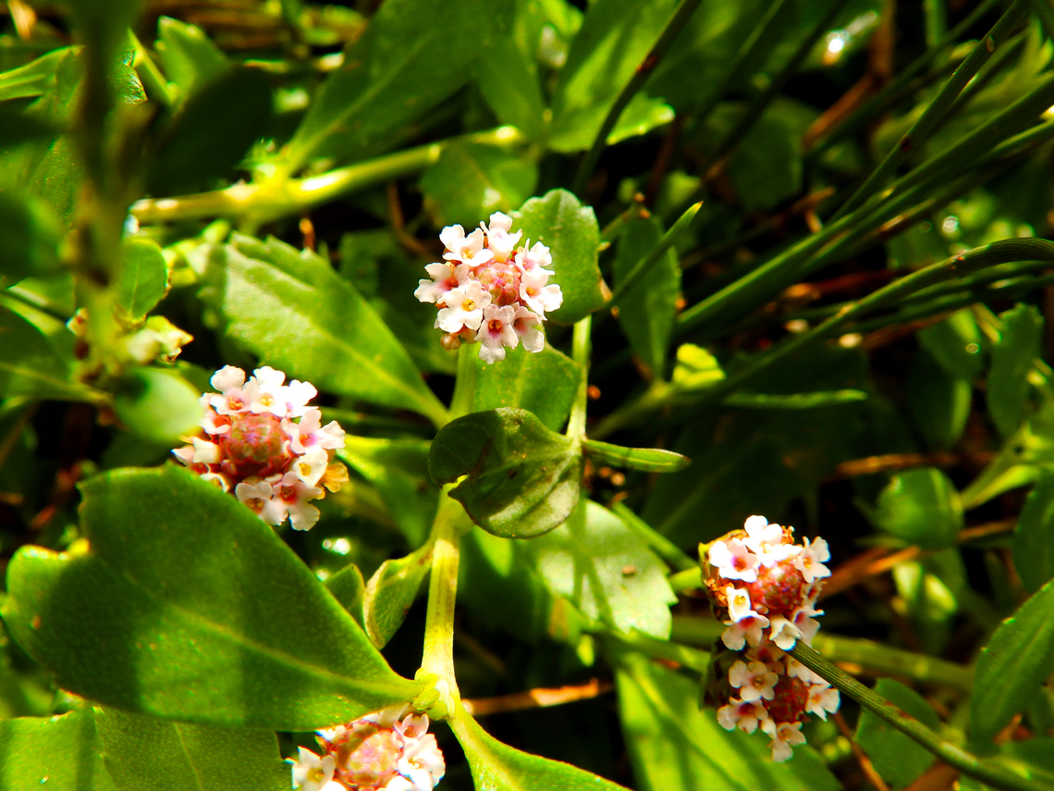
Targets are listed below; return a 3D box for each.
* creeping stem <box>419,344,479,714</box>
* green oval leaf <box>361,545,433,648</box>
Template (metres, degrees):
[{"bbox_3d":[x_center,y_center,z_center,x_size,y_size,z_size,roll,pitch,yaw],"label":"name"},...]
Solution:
[{"bbox_3d":[-0.006,0.011,0.087,0.004,0.003,0.033,0,67,0],"label":"creeping stem"},{"bbox_3d":[-0.011,0.018,0.086,0.004,0.003,0.010,35,77,-17],"label":"green oval leaf"}]

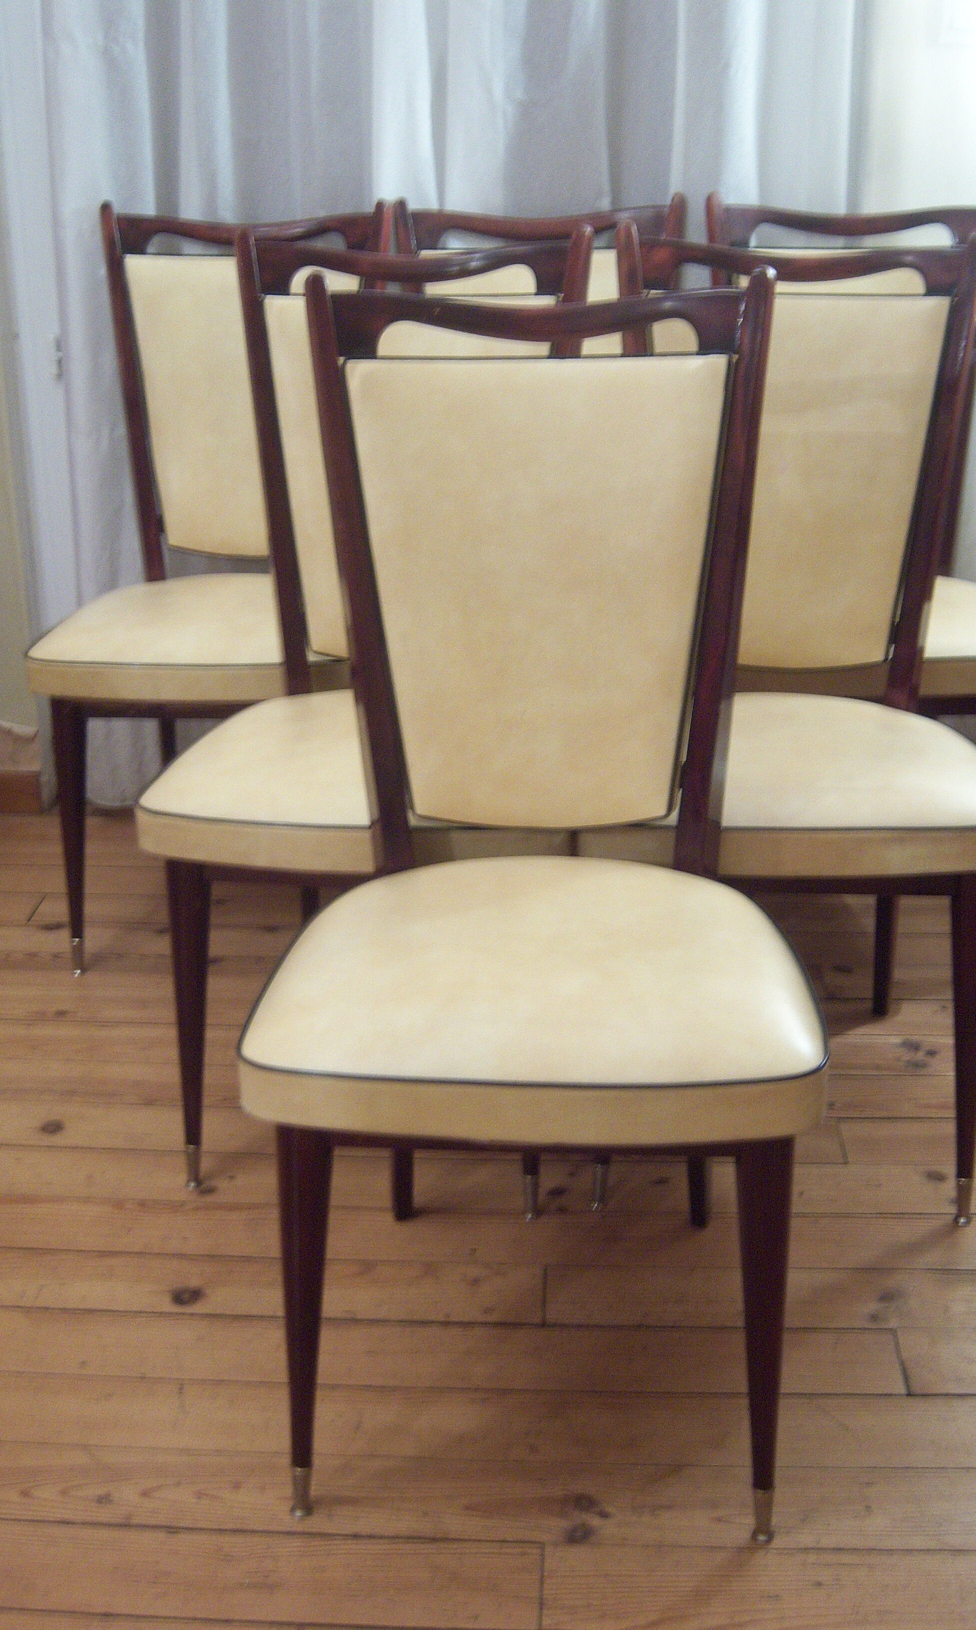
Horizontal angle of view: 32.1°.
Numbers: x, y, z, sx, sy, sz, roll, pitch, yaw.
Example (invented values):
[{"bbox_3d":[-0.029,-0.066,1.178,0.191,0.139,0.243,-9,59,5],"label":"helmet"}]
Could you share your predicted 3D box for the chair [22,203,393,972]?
[{"bbox_3d":[-0.349,-0.308,2.266,0.435,0.962,0.477,1,24,5],"label":"chair"}]

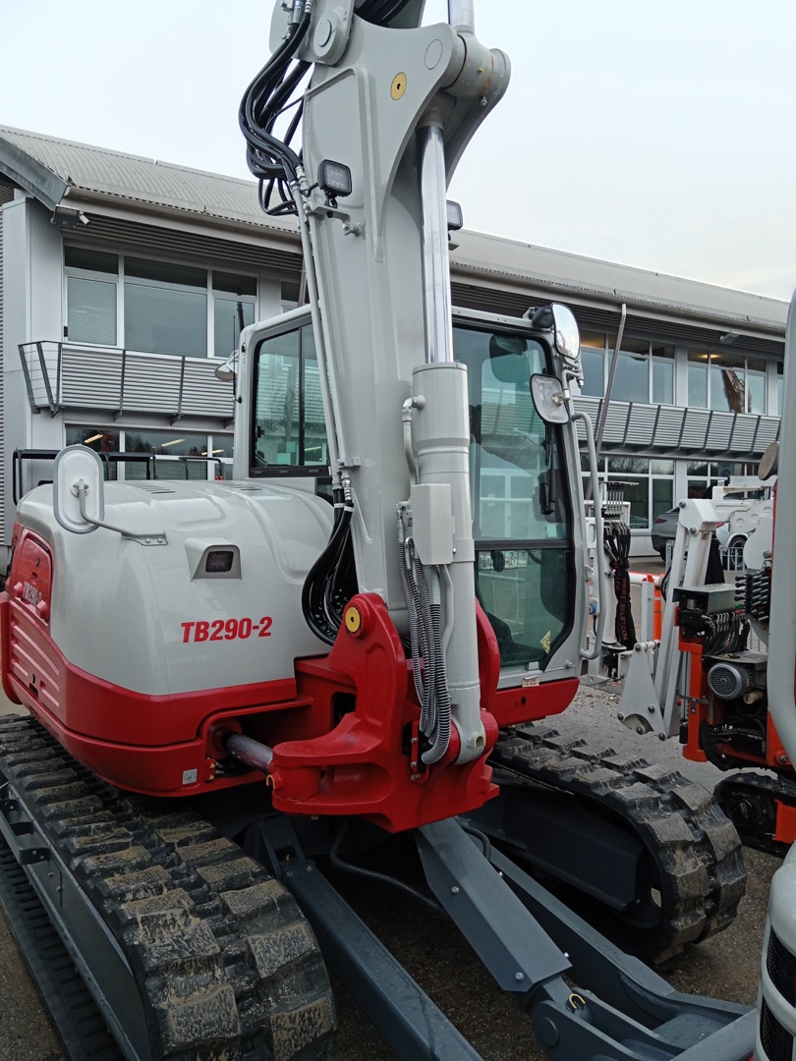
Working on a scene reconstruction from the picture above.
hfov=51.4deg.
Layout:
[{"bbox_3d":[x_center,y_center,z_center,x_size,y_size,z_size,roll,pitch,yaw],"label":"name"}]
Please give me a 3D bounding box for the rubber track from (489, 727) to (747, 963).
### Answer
[{"bbox_3d":[0.285,1.225,4.099,0.450,0.650,2.860,0,3,-35],"label":"rubber track"}]

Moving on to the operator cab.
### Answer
[{"bbox_3d":[-0.012,-0.194,3.943,1.000,1.625,1.480,0,3,-35],"label":"operator cab"}]

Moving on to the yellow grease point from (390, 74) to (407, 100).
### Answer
[{"bbox_3d":[0.002,-1.410,2.630,0.020,0.083,0.083,-1,3,-39],"label":"yellow grease point"}]

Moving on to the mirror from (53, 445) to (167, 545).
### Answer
[{"bbox_3d":[-0.890,-0.108,2.570,0.300,0.300,0.190,1,2,-7],"label":"mirror"}]

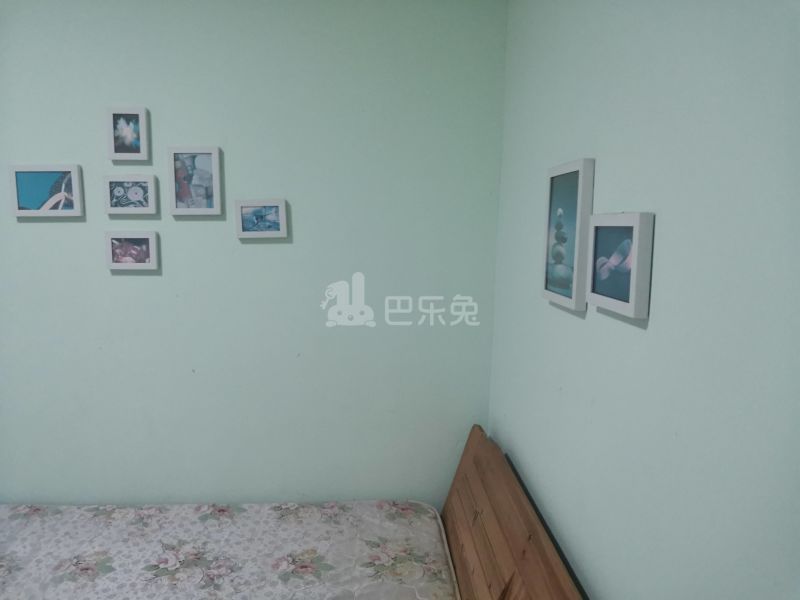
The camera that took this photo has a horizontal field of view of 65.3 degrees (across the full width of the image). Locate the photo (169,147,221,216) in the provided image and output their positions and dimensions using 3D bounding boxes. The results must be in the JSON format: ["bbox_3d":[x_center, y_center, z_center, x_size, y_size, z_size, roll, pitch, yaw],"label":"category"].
[{"bbox_3d":[-0.666,-0.386,2.035,0.162,0.213,0.023,0,7,-3],"label":"photo"}]

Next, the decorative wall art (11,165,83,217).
[{"bbox_3d":[-1.141,-0.352,2.018,0.213,0.162,0.023,0,7,-3],"label":"decorative wall art"}]

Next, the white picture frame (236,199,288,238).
[{"bbox_3d":[-0.456,-0.267,2.059,0.162,0.122,0.023,0,7,-3],"label":"white picture frame"}]

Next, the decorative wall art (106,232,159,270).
[{"bbox_3d":[-0.879,-0.162,2.053,0.162,0.122,0.023,0,7,-3],"label":"decorative wall art"}]

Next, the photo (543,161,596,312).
[{"bbox_3d":[0.357,-0.139,1.336,0.023,0.296,0.235,0,7,-3],"label":"photo"}]

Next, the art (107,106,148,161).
[{"bbox_3d":[-0.873,-0.533,2.007,0.122,0.162,0.023,0,7,-3],"label":"art"}]

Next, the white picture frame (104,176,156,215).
[{"bbox_3d":[-0.875,-0.342,2.031,0.162,0.122,0.023,0,7,-3],"label":"white picture frame"}]

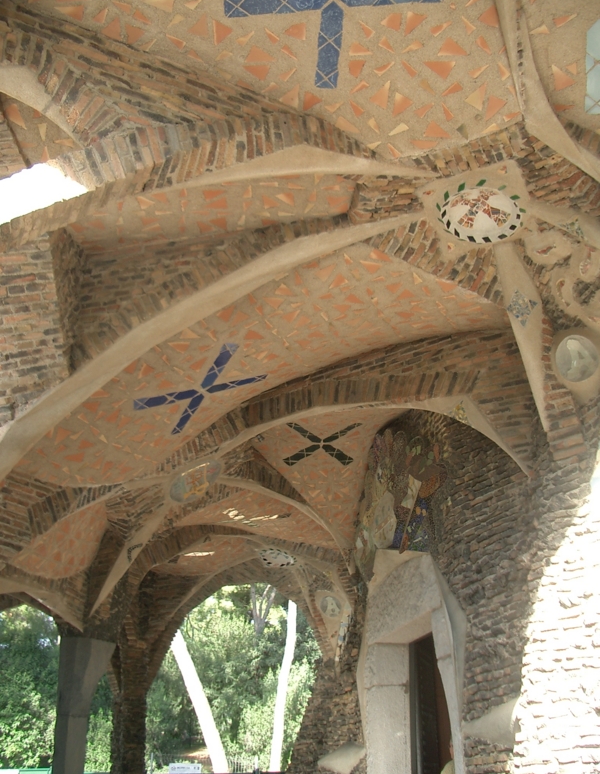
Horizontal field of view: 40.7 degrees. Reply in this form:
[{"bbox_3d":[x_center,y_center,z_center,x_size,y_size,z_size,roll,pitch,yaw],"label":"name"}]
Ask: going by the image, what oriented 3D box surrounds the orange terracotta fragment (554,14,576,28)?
[{"bbox_3d":[1.280,-1.767,3.900,0.120,0.020,0.055,-19,-39,25],"label":"orange terracotta fragment"}]

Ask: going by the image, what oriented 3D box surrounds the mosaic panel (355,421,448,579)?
[{"bbox_3d":[0.922,1.043,7.500,0.220,1.270,1.450,14,-30,-27],"label":"mosaic panel"}]

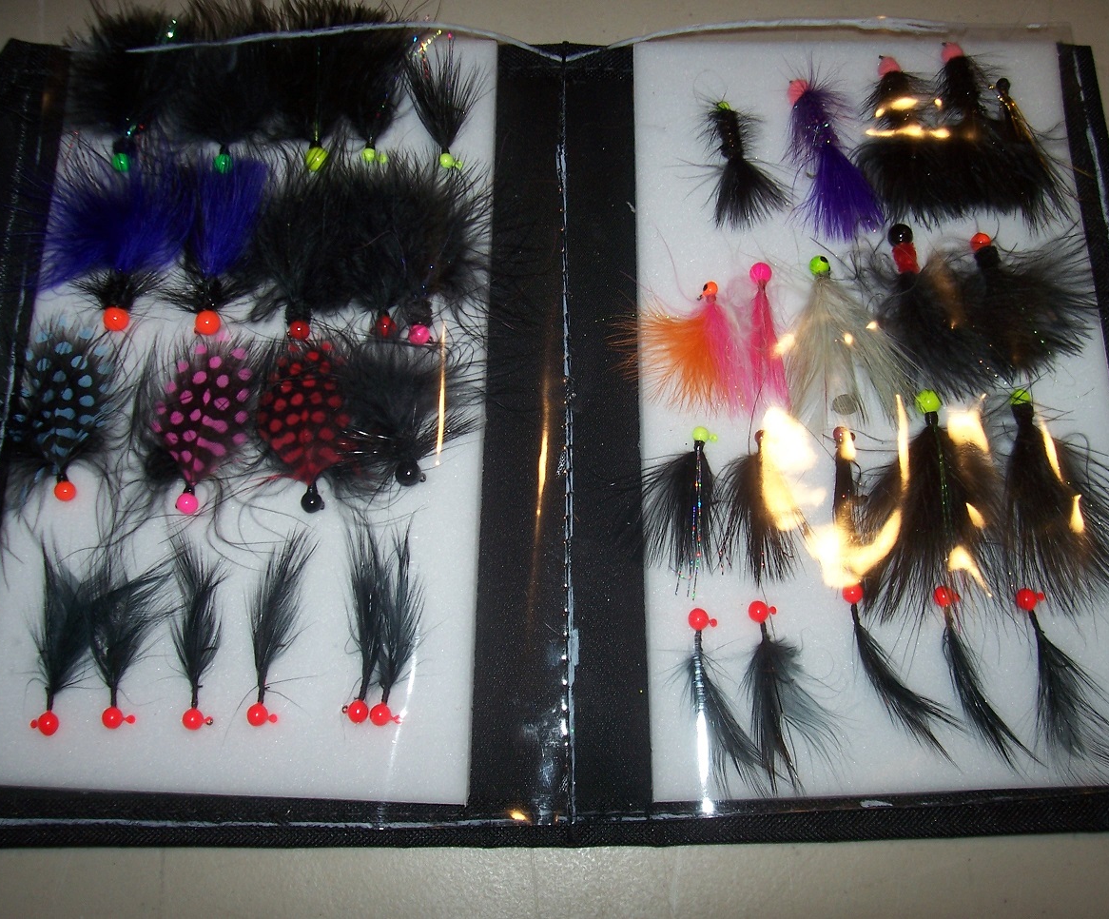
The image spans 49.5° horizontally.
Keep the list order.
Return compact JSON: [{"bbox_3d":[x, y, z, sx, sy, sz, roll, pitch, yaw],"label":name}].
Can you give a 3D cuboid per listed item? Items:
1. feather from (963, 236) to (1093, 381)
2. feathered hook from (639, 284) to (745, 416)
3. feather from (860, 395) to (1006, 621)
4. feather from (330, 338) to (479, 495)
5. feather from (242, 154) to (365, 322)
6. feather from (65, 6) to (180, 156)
[{"bbox_3d":[0.134,-0.043,0.342,0.028,0.012,0.039,0,74,0],"label":"feather"},{"bbox_3d":[0.039,-0.032,0.340,0.028,0.010,0.036,0,74,0],"label":"feathered hook"},{"bbox_3d":[0.102,0.014,0.326,0.034,0.012,0.057,3,74,1],"label":"feather"},{"bbox_3d":[-0.041,-0.012,0.333,0.038,0.013,0.041,0,74,0],"label":"feather"},{"bbox_3d":[-0.072,-0.063,0.348,0.031,0.013,0.045,-3,74,-1],"label":"feather"},{"bbox_3d":[-0.130,-0.114,0.362,0.029,0.013,0.040,-6,74,-1],"label":"feather"}]

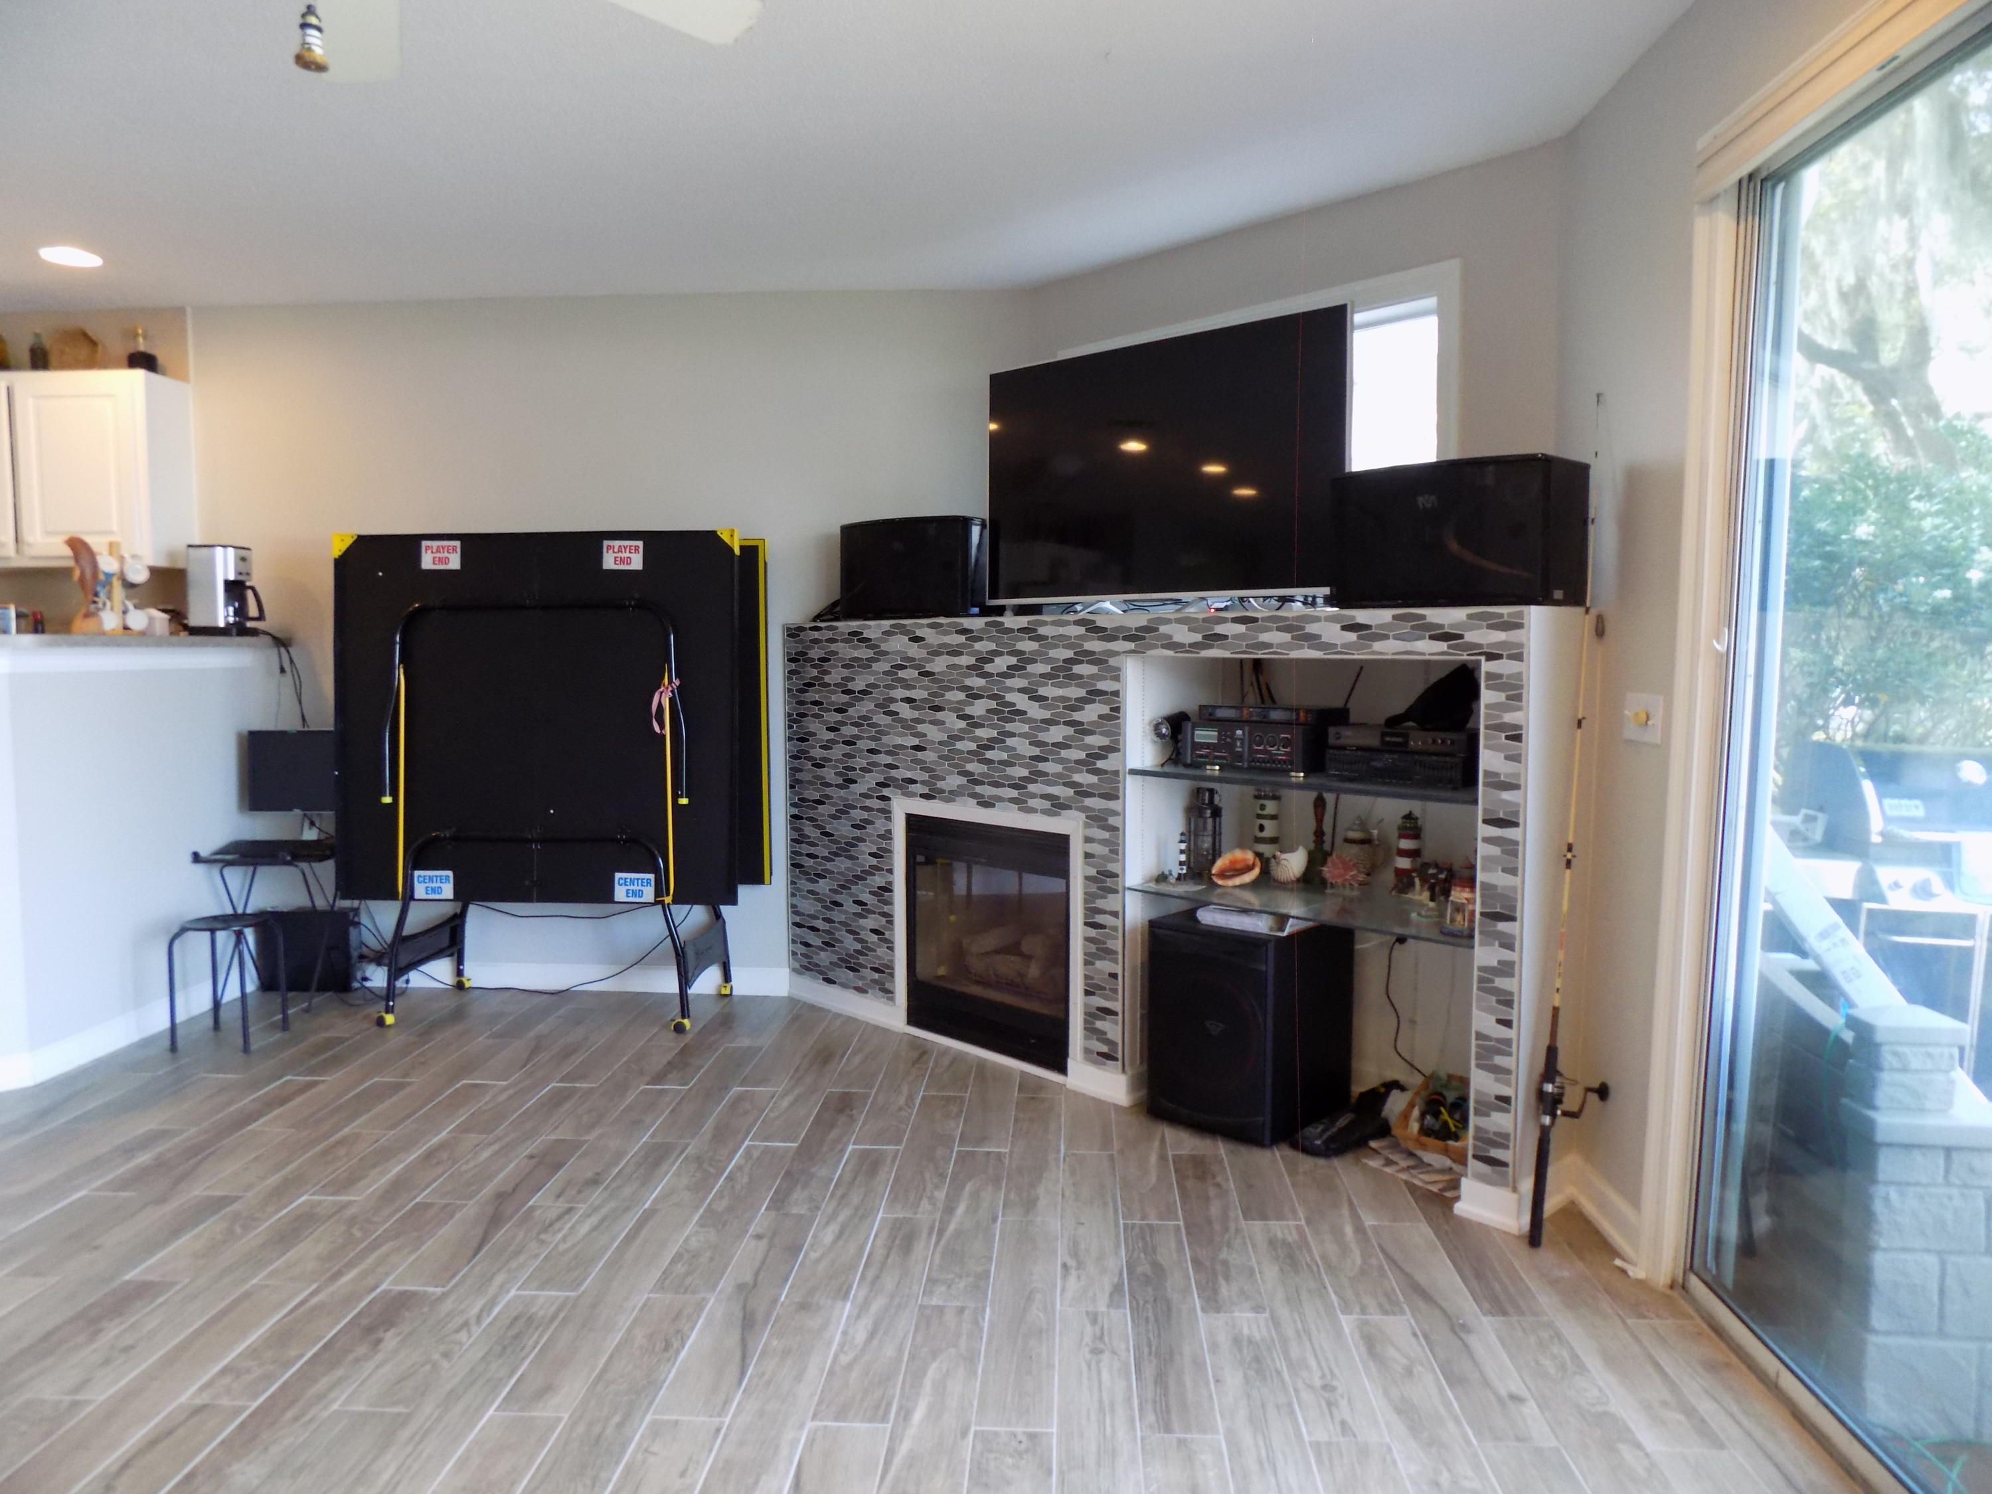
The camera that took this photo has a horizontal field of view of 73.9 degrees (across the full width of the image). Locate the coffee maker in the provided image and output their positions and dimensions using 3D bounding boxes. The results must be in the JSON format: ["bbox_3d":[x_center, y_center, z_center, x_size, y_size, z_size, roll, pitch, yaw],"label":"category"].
[{"bbox_3d":[-3.057,-0.618,5.263,0.238,0.357,0.184,0,4,5],"label":"coffee maker"}]

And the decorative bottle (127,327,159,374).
[{"bbox_3d":[-3.430,-1.592,5.323,0.107,0.192,0.099,0,4,4],"label":"decorative bottle"}]

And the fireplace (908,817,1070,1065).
[{"bbox_3d":[0.047,0.658,4.727,0.278,0.814,0.834,-4,6,-44],"label":"fireplace"}]

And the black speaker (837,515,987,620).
[{"bbox_3d":[-0.294,-0.649,4.968,0.596,0.362,0.377,3,5,34],"label":"black speaker"}]

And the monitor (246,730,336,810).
[{"bbox_3d":[-2.852,0.103,5.442,0.427,0.335,0.050,0,4,3],"label":"monitor"}]

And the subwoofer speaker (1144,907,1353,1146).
[{"bbox_3d":[0.797,0.829,4.122,0.422,0.606,0.496,4,5,41],"label":"subwoofer speaker"}]

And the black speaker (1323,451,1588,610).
[{"bbox_3d":[1.185,-0.542,3.477,0.377,0.363,0.601,-4,5,-42],"label":"black speaker"}]

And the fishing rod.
[{"bbox_3d":[1.472,0.165,3.303,0.179,2.113,0.109,6,-5,1],"label":"fishing rod"}]

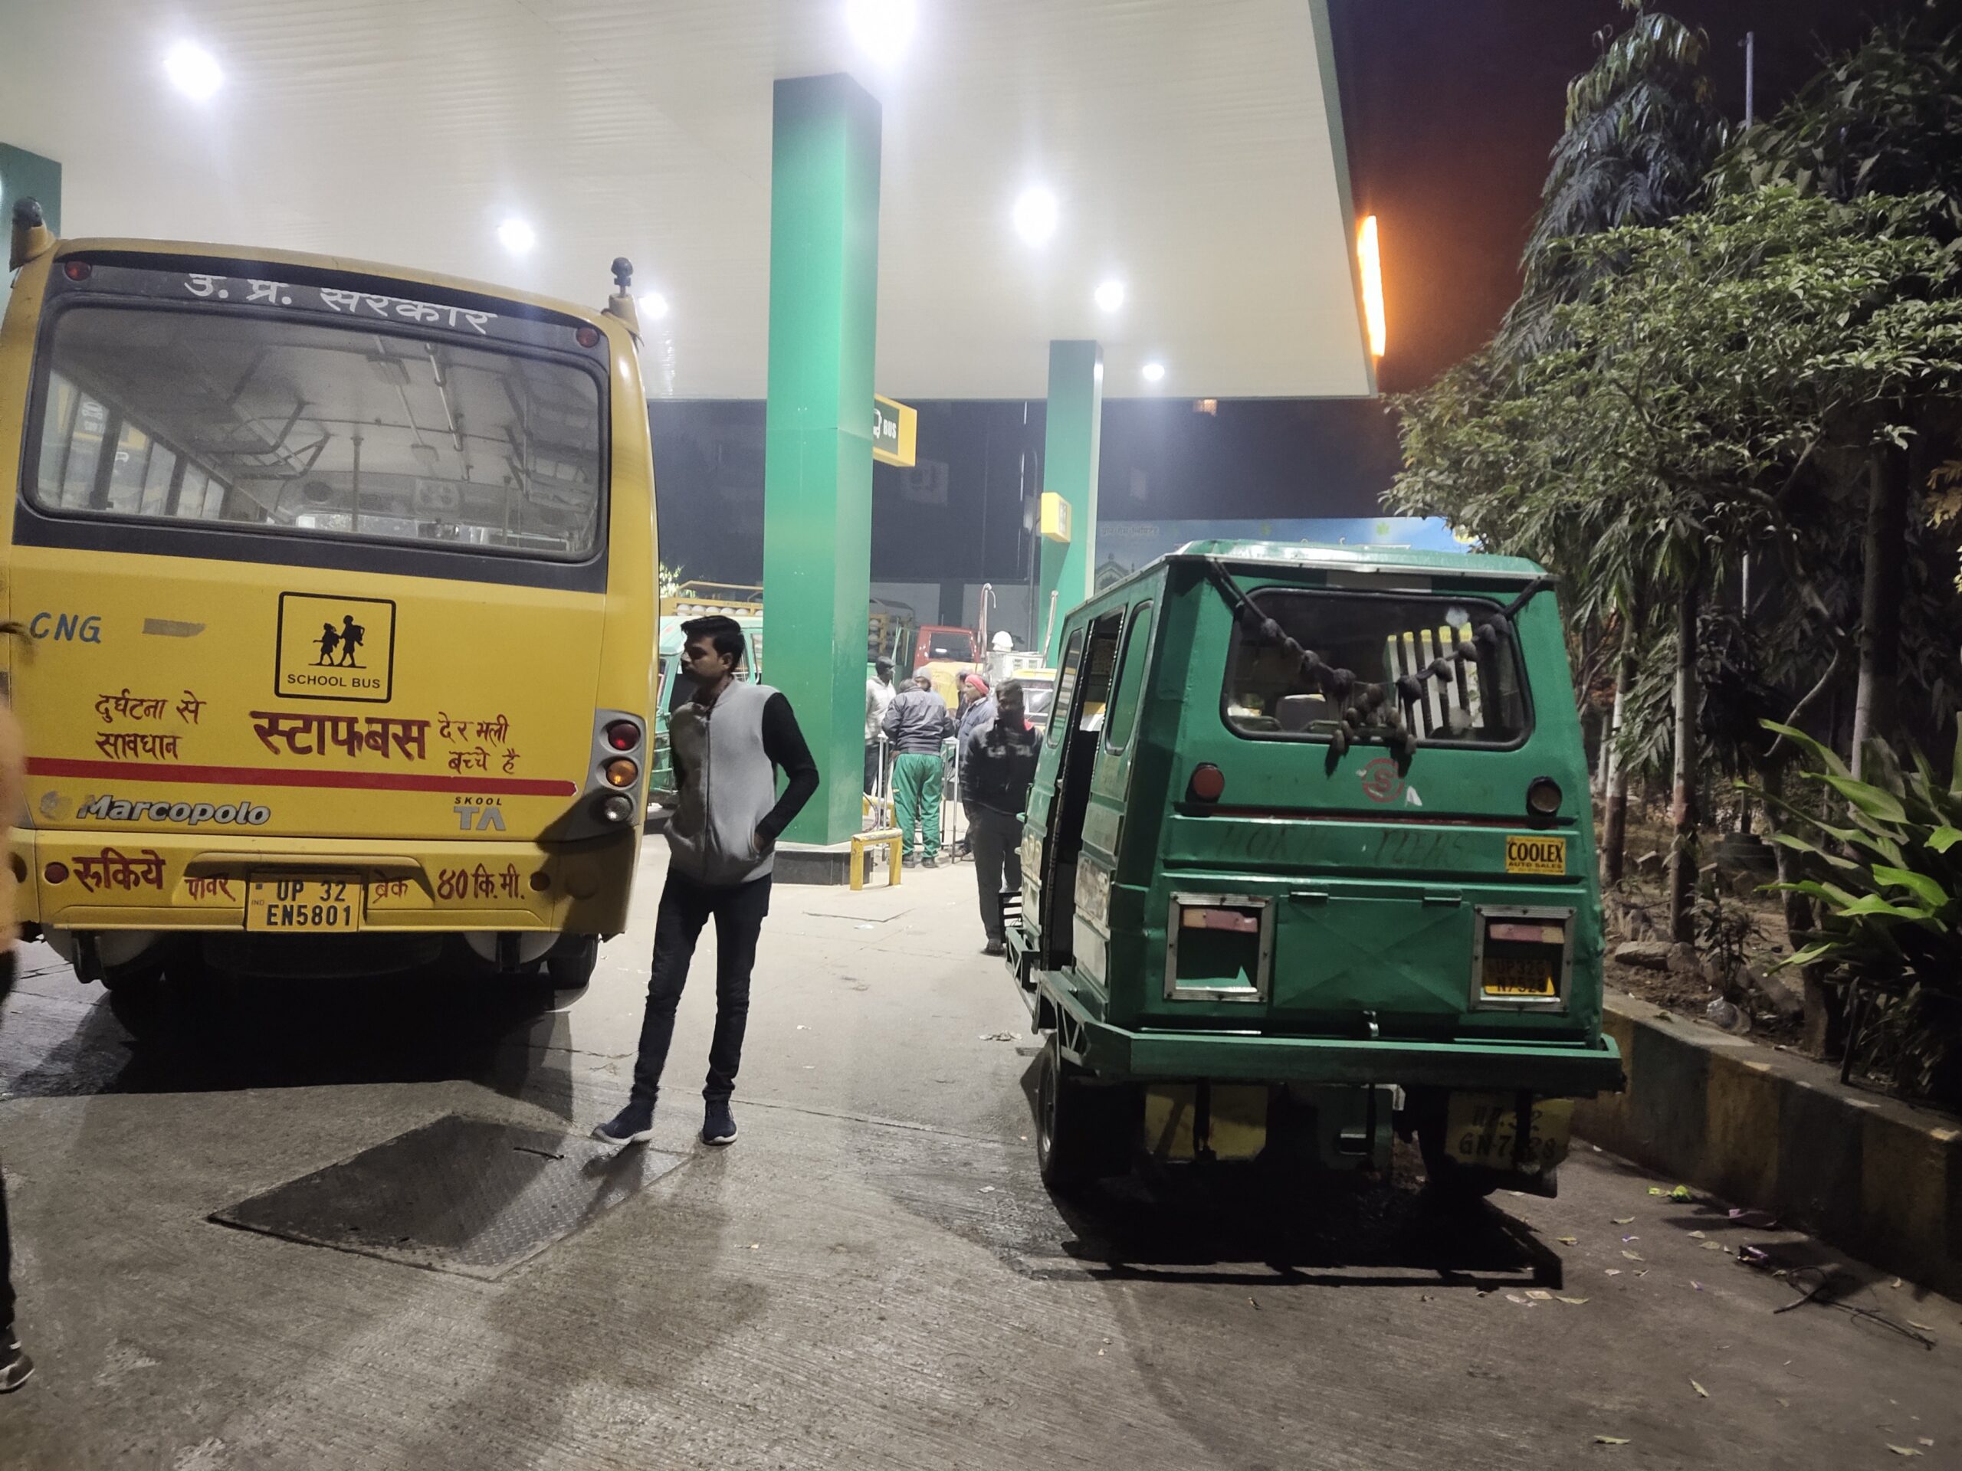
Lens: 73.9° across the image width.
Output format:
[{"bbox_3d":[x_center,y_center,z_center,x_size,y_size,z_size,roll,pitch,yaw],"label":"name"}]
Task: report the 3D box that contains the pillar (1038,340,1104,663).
[{"bbox_3d":[1.196,-2.230,17.198,0.600,5.710,0.600,3,2,18],"label":"pillar"}]

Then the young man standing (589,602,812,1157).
[{"bbox_3d":[-0.913,0.468,4.266,0.580,1.720,0.420,4,3,38],"label":"young man standing"}]

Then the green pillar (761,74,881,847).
[{"bbox_3d":[-1.242,-2.043,10.100,0.600,5.710,0.620,3,2,18],"label":"green pillar"}]

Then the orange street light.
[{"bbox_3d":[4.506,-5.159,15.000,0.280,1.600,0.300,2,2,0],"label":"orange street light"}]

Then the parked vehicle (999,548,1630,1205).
[{"bbox_3d":[0.877,0.402,4.965,1.440,1.920,3.300,2,2,-4],"label":"parked vehicle"}]

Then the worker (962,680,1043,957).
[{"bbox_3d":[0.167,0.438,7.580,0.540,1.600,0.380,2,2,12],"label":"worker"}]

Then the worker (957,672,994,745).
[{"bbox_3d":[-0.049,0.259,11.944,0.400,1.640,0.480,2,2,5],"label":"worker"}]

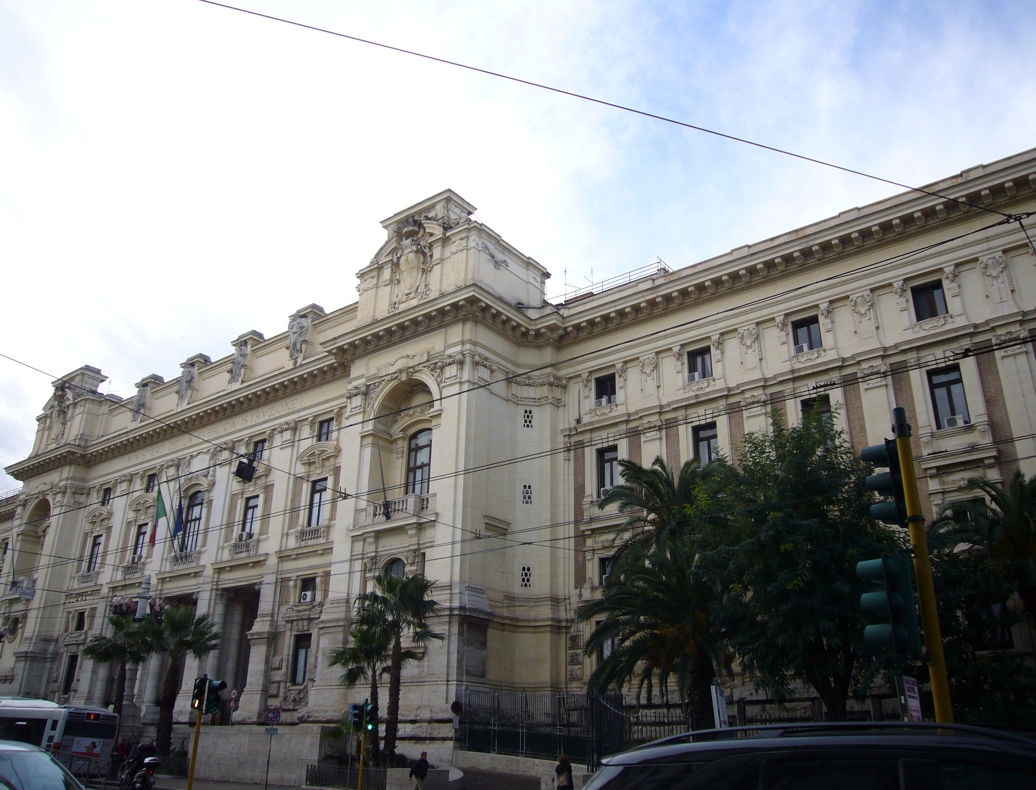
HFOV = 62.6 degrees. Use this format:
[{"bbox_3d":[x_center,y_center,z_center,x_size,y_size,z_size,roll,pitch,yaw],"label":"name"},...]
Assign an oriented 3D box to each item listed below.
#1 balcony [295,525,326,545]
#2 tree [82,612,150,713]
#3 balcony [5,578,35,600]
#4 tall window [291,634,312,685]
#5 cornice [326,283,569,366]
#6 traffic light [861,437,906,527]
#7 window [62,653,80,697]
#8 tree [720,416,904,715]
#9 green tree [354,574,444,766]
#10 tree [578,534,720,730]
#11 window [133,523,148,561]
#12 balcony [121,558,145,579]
[{"bbox_3d":[-13.550,9.149,55.453,2.850,0.980,0.550,-16,-28,35],"label":"balcony"},{"bbox_3d":[-25.249,18.194,52.853,4.000,9.300,4.000,11,-25,-22],"label":"tree"},{"bbox_3d":[-45.138,17.585,77.290,5.500,1.450,1.000,-16,-28,35],"label":"balcony"},{"bbox_3d":[-13.583,16.624,53.632,1.500,3.030,0.300,-16,-28,35],"label":"tall window"},{"bbox_3d":[-5.493,-3.438,55.304,15.100,1.600,6.350,-16,-28,35],"label":"cornice"},{"bbox_3d":[3.104,0.739,7.150,0.390,0.760,0.280,-14,-26,32],"label":"traffic light"},{"bbox_3d":[-37.064,23.233,70.663,1.500,3.050,0.300,-16,-28,35],"label":"window"},{"bbox_3d":[10.746,6.934,30.667,6.400,13.480,6.400,-7,-24,18],"label":"tree"},{"bbox_3d":[-5.744,13.032,40.341,4.000,9.100,4.000,1,-23,0],"label":"green tree"},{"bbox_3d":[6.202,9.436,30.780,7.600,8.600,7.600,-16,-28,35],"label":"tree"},{"bbox_3d":[-30.237,11.837,68.217,1.450,3.050,0.300,-16,-28,35],"label":"window"},{"bbox_3d":[-30.912,14.027,68.227,3.000,1.050,0.550,-16,-28,35],"label":"balcony"}]

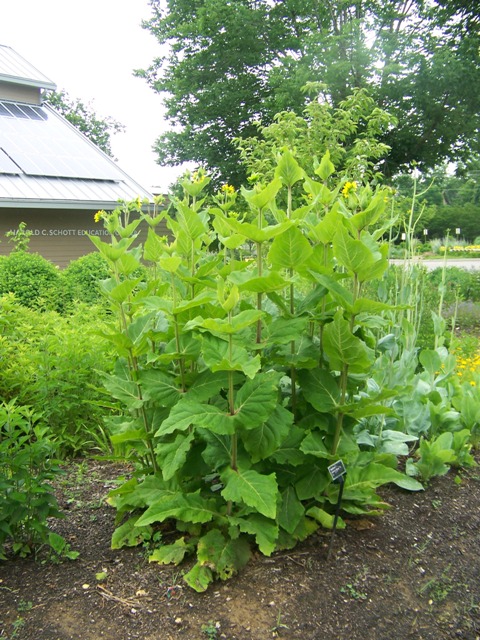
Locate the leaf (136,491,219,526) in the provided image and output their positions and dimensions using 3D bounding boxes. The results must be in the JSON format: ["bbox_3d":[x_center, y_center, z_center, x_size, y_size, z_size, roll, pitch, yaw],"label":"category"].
[{"bbox_3d":[-0.306,0.929,3.190,0.400,0.060,0.175,-12,49,-3],"label":"leaf"}]

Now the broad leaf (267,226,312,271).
[{"bbox_3d":[0.271,-0.381,3.469,0.232,0.245,0.075,0,34,0],"label":"broad leaf"}]

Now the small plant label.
[{"bbox_3d":[0.451,0.694,2.992,0.099,0.060,0.010,-17,-9,-42],"label":"small plant label"}]

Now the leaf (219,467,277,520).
[{"bbox_3d":[0.073,0.857,3.272,0.235,0.090,0.327,-31,54,-23],"label":"leaf"}]

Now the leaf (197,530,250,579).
[{"bbox_3d":[-0.074,1.063,2.920,0.235,0.250,0.080,5,-28,3],"label":"leaf"}]

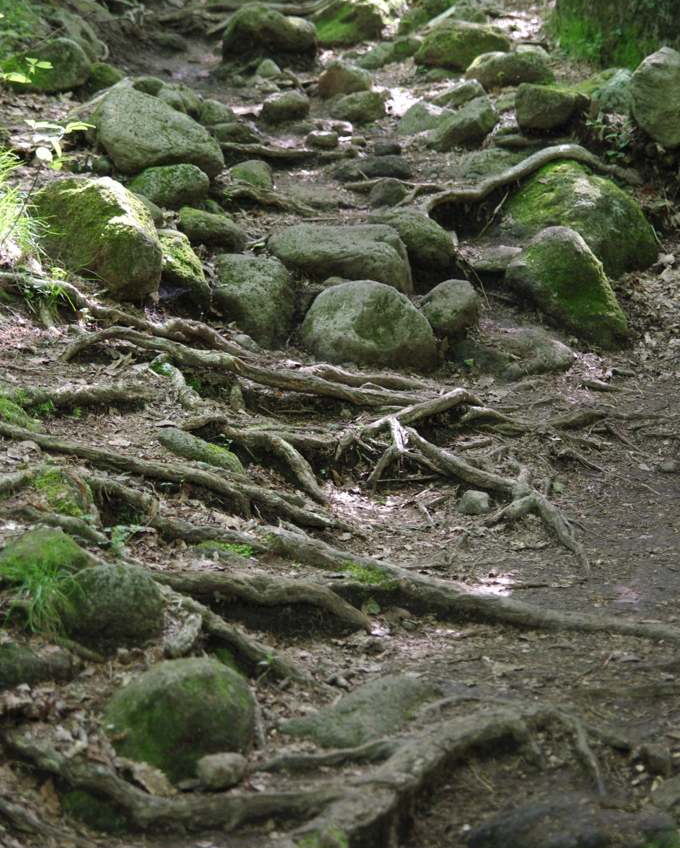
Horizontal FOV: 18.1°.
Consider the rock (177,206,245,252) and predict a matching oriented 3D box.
[{"bbox_3d":[-0.577,-0.876,9.600,0.320,0.199,0.250,0,9,0],"label":"rock"}]

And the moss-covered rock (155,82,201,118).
[{"bbox_3d":[-0.837,-1.656,10.974,0.256,0.206,0.223,0,8,0],"label":"moss-covered rock"}]

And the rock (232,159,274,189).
[{"bbox_3d":[-0.412,-1.165,9.908,0.195,0.138,0.174,0,8,0],"label":"rock"}]

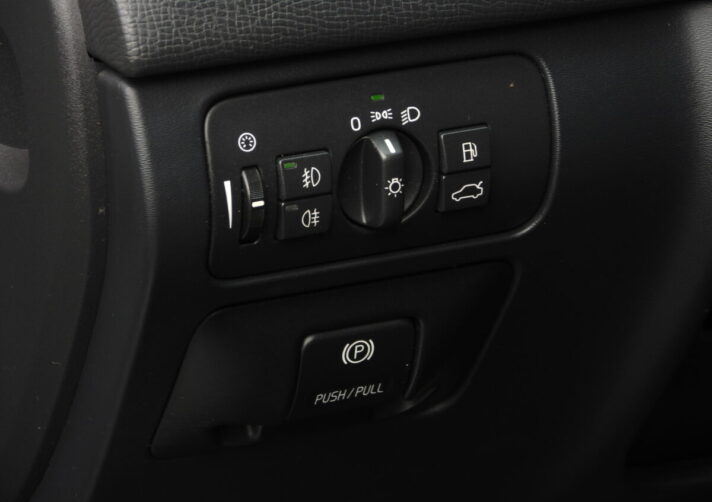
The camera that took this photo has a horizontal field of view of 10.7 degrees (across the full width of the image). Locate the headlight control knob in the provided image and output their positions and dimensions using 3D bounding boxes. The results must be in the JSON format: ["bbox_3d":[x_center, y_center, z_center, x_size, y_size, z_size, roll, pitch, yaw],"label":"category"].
[{"bbox_3d":[0.012,-0.028,1.530,0.040,0.040,0.017,-9,21,-30],"label":"headlight control knob"}]

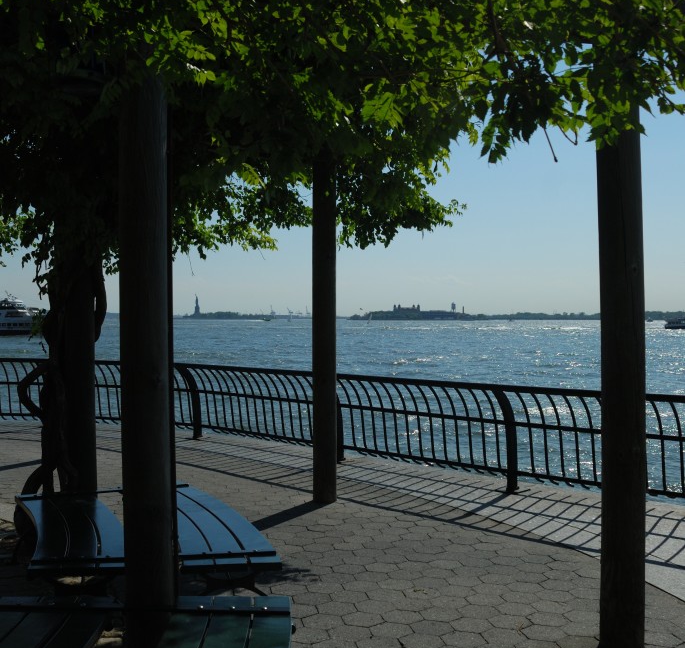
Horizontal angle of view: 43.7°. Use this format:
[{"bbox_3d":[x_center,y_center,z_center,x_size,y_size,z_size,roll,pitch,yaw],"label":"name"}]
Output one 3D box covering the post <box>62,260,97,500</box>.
[{"bbox_3d":[-1.759,0.049,5.731,0.205,2.950,0.205,0,0,0],"label":"post"}]

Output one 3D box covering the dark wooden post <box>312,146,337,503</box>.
[{"bbox_3d":[-0.152,0.039,7.354,0.205,2.950,0.205,0,0,0],"label":"dark wooden post"}]

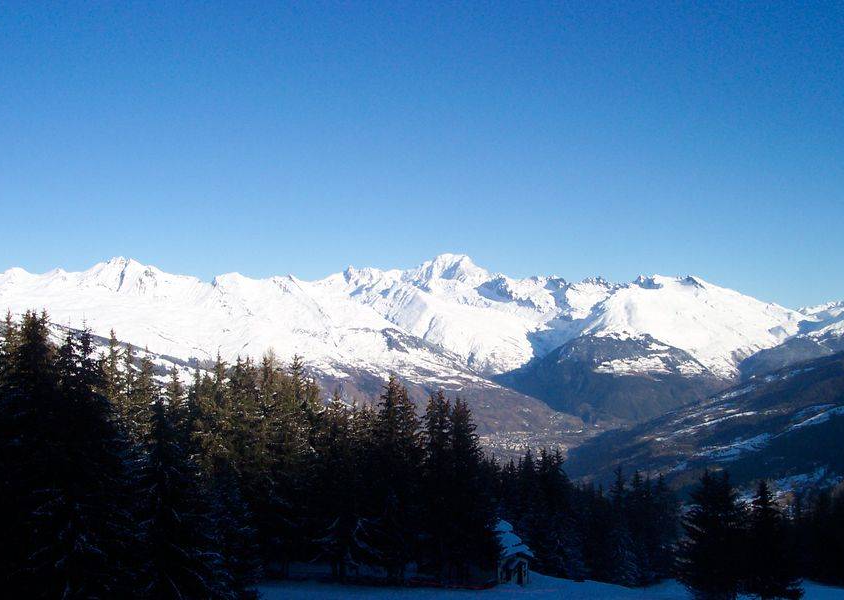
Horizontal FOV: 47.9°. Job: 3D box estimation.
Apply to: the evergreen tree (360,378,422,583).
[{"bbox_3d":[-2.806,15.441,82.404,5.378,17.564,5.378,0,-3,0],"label":"evergreen tree"}]

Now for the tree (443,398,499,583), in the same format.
[{"bbox_3d":[4.187,16.396,82.360,4.855,15.653,4.855,0,-3,0],"label":"tree"}]

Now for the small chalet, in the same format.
[{"bbox_3d":[7.811,21.164,80.000,2.309,4.899,2.655,1,-3,-14],"label":"small chalet"}]

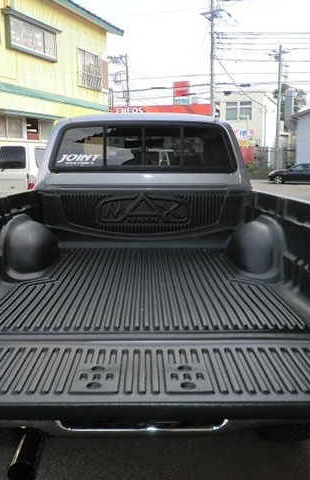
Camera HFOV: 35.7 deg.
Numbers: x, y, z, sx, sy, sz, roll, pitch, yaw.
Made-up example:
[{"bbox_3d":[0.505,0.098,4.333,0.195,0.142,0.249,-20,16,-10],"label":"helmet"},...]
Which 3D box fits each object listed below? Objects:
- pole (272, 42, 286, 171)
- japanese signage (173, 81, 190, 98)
[{"bbox_3d":[10.728,-11.057,41.783,1.050,11.284,0.600,0,9,0],"label":"pole"},{"bbox_3d":[2.551,-14.490,46.281,1.598,1.671,0.400,-1,9,-4],"label":"japanese signage"}]

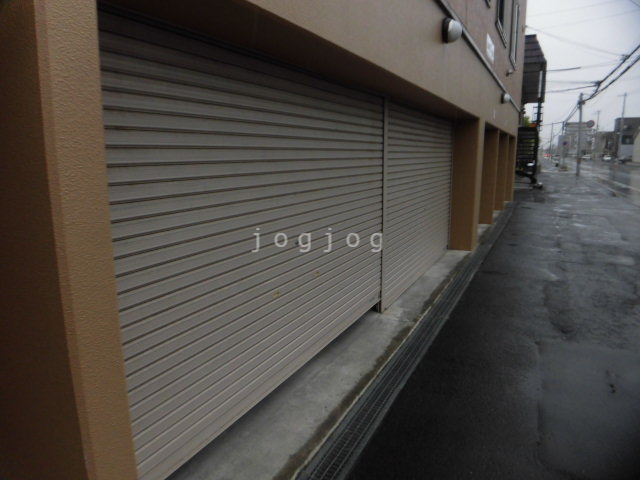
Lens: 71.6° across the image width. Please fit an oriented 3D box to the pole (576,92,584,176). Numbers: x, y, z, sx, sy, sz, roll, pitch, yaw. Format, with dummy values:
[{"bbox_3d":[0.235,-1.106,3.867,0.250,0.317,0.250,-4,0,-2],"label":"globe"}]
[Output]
[{"bbox_3d":[19.868,-7.984,33.891,0.280,6.190,0.280,3,12,27],"label":"pole"}]

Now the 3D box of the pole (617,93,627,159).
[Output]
[{"bbox_3d":[52.242,-19.172,76.795,0.360,12.006,0.360,5,12,27],"label":"pole"}]

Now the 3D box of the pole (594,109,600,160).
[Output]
[{"bbox_3d":[67.190,-25.106,107.597,0.360,12.007,0.360,4,12,27],"label":"pole"}]

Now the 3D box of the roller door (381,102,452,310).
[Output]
[{"bbox_3d":[1.386,-0.563,5.793,0.100,2.096,3.184,5,12,26],"label":"roller door"}]

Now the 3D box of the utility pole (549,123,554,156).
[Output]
[{"bbox_3d":[47.753,-20.043,91.649,0.320,7.994,0.320,4,12,27],"label":"utility pole"}]

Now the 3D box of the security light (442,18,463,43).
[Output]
[{"bbox_3d":[1.360,-2.136,4.510,0.165,0.225,0.225,6,12,27],"label":"security light"}]

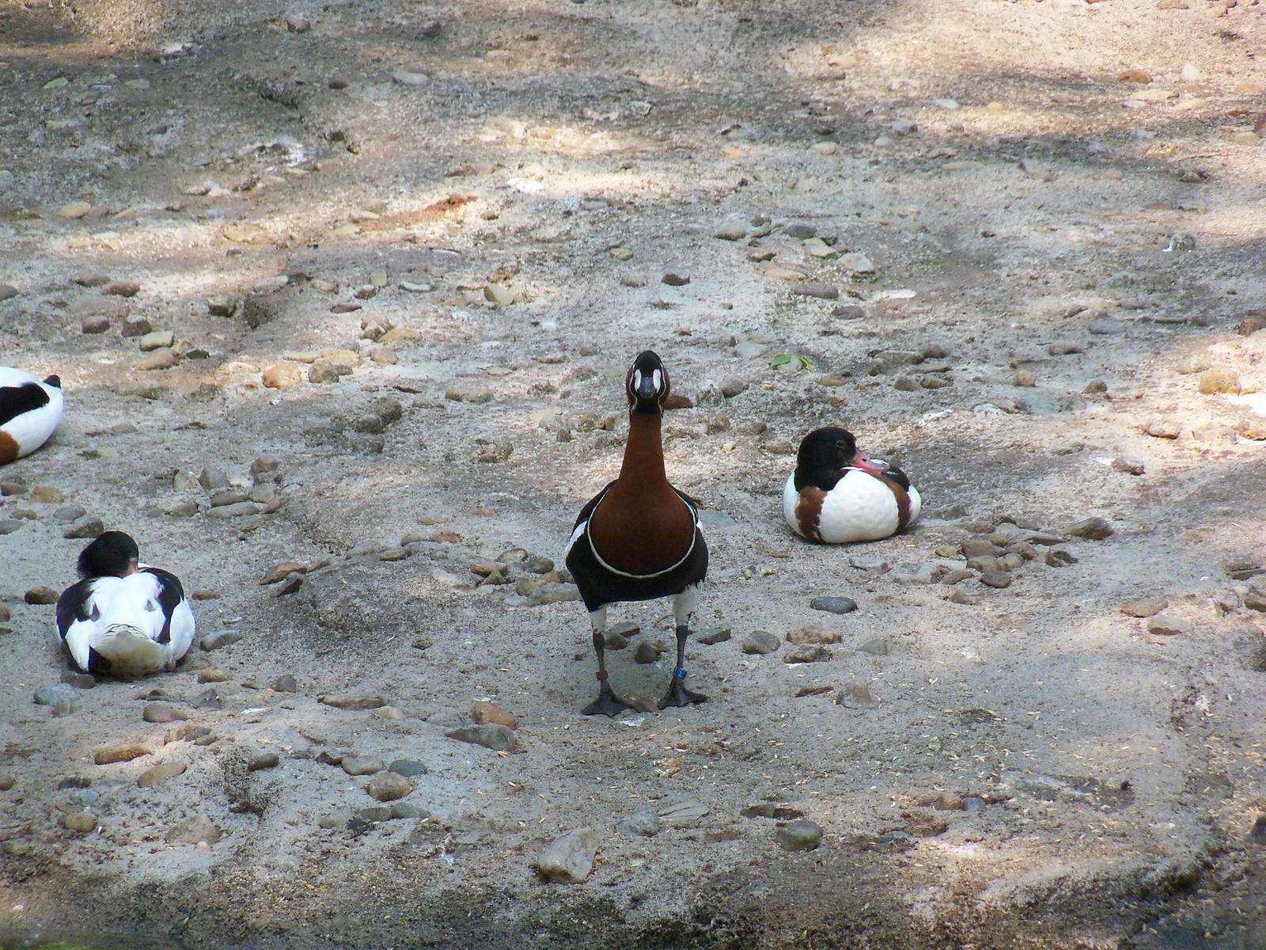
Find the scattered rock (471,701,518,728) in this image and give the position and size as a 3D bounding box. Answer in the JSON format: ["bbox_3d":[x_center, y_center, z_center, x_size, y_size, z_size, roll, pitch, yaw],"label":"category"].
[{"bbox_3d":[-0.155,0.270,11.766,0.054,0.023,0.037,6,19,19],"label":"scattered rock"}]

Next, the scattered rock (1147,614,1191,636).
[{"bbox_3d":[0.616,0.173,12.008,0.049,0.017,0.039,0,18,0],"label":"scattered rock"}]

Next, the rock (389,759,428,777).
[{"bbox_3d":[-0.238,0.311,11.106,0.039,0.016,0.028,1,16,5],"label":"rock"}]

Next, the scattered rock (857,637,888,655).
[{"bbox_3d":[0.284,0.203,12.391,0.039,0.021,0.027,0,13,0],"label":"scattered rock"}]

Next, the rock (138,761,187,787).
[{"bbox_3d":[-0.523,0.332,11.611,0.061,0.017,0.033,-12,22,-33],"label":"rock"}]

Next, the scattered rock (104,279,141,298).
[{"bbox_3d":[-0.672,-0.245,13.769,0.048,0.021,0.034,0,13,0],"label":"scattered rock"}]

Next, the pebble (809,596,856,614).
[{"bbox_3d":[0.221,0.144,11.590,0.049,0.018,0.035,0,16,0],"label":"pebble"}]

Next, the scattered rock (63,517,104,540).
[{"bbox_3d":[-0.644,0.063,12.280,0.050,0.020,0.035,-6,19,-19],"label":"scattered rock"}]

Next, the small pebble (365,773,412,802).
[{"bbox_3d":[-0.258,0.330,11.043,0.047,0.028,0.038,0,16,0],"label":"small pebble"}]

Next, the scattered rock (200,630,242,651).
[{"bbox_3d":[-0.471,0.190,11.966,0.055,0.016,0.031,-8,20,-24],"label":"scattered rock"}]

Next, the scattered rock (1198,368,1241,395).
[{"bbox_3d":[0.713,-0.113,12.712,0.051,0.027,0.042,0,18,0],"label":"scattered rock"}]

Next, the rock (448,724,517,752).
[{"bbox_3d":[-0.175,0.303,12.081,0.081,0.030,0.045,0,13,0],"label":"rock"}]

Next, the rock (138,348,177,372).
[{"bbox_3d":[-0.563,-0.137,12.399,0.048,0.024,0.034,-7,18,-24],"label":"rock"}]

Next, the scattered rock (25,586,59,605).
[{"bbox_3d":[-0.710,0.145,12.568,0.040,0.021,0.030,0,13,0],"label":"scattered rock"}]

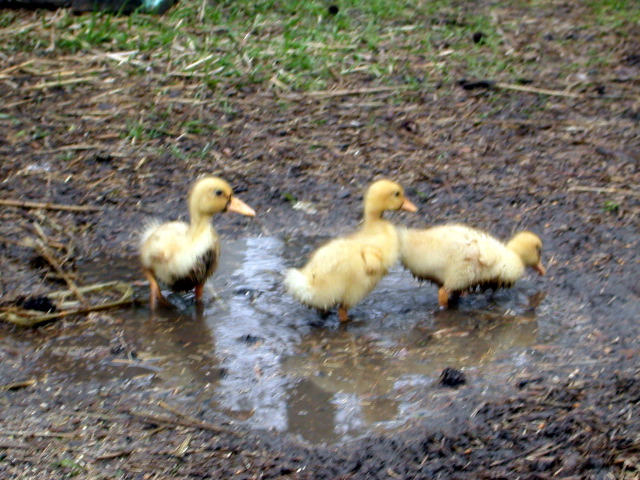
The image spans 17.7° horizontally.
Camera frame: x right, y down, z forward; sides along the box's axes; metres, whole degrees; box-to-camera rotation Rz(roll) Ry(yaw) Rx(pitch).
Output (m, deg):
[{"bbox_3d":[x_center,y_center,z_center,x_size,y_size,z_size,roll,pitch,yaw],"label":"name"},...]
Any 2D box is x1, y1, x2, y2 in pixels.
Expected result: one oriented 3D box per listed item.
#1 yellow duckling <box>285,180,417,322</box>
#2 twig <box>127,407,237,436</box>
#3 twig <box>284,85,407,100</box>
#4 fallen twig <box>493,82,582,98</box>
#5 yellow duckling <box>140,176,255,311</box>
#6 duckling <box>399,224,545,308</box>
[{"bbox_3d":[0.044,0.014,2.842,0.185,0.195,0.085,-9,24,-20],"label":"yellow duckling"},{"bbox_3d":[-0.172,0.223,2.559,0.155,0.013,0.022,10,24,23],"label":"twig"},{"bbox_3d":[0.053,-0.278,3.804,0.235,0.010,0.014,-5,23,-12],"label":"twig"},{"bbox_3d":[0.409,-0.280,3.809,0.170,0.010,0.014,9,24,22],"label":"fallen twig"},{"bbox_3d":[-0.174,0.006,2.865,0.160,0.192,0.092,15,26,32],"label":"yellow duckling"},{"bbox_3d":[0.211,0.031,2.897,0.205,0.122,0.090,-5,23,-12],"label":"duckling"}]

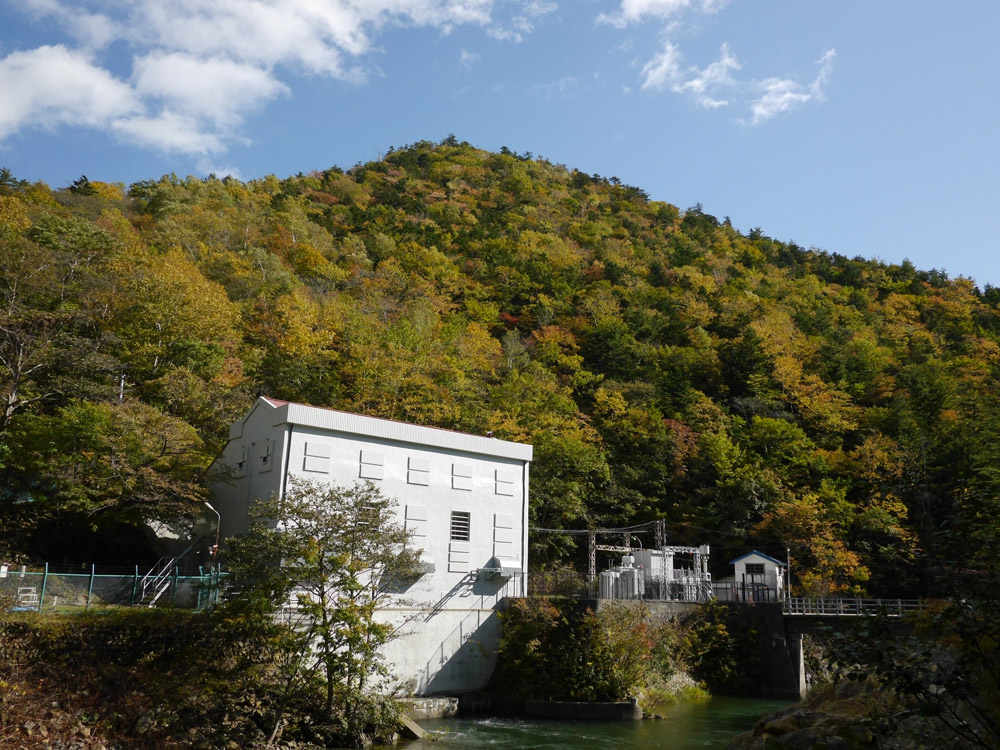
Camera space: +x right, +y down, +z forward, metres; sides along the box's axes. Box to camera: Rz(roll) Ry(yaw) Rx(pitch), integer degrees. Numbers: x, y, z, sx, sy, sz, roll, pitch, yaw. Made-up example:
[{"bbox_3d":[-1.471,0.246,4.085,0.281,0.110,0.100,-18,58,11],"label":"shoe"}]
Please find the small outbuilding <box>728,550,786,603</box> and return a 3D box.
[{"bbox_3d":[22.169,17.251,69.000,4.090,4.205,4.900,-6,-17,25],"label":"small outbuilding"}]

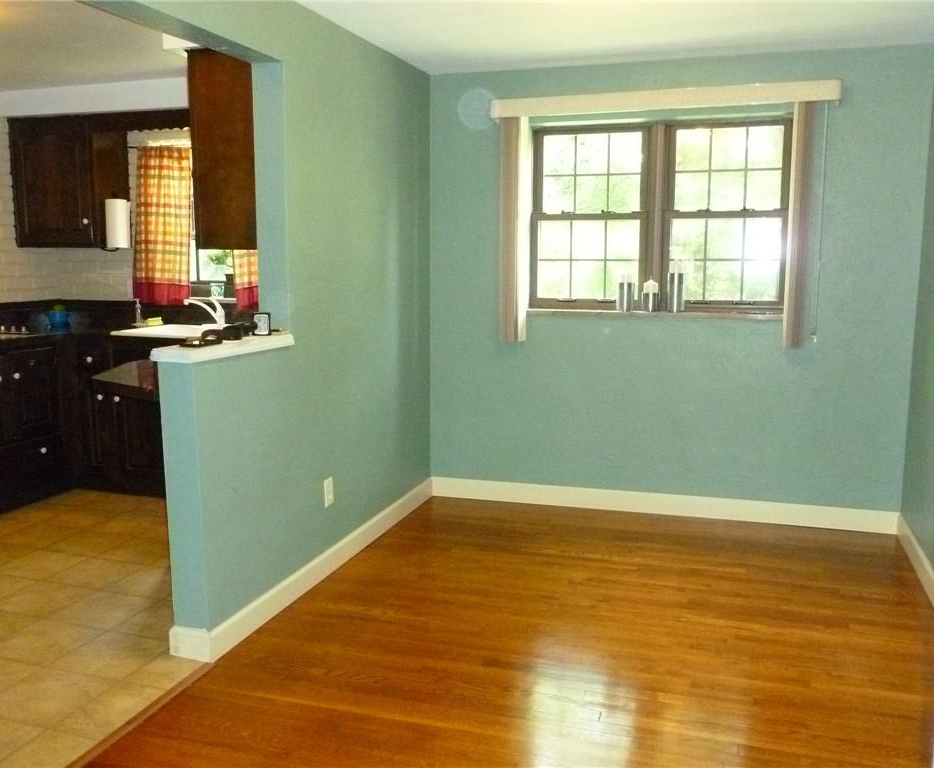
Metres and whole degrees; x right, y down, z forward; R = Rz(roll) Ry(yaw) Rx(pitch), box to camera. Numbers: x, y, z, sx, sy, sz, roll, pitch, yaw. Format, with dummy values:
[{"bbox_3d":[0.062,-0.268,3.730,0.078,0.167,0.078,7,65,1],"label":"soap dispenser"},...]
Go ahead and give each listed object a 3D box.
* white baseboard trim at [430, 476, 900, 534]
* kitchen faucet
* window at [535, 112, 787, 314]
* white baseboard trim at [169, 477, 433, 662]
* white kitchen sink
[{"bbox_3d":[0.982,0.650,4.510,2.472,0.112,0.018,3,9,18],"label":"white baseboard trim"},{"bbox_3d":[-1.566,-0.431,4.973,0.250,0.178,0.075,-8,11,-41],"label":"kitchen faucet"},{"bbox_3d":[1.001,-0.872,4.408,1.355,0.968,0.090,3,9,18],"label":"window"},{"bbox_3d":[-0.618,0.747,3.883,0.170,0.112,2.186,3,9,18],"label":"white baseboard trim"},{"bbox_3d":[-1.570,-0.224,4.875,0.820,0.180,0.540,3,9,18],"label":"white kitchen sink"}]

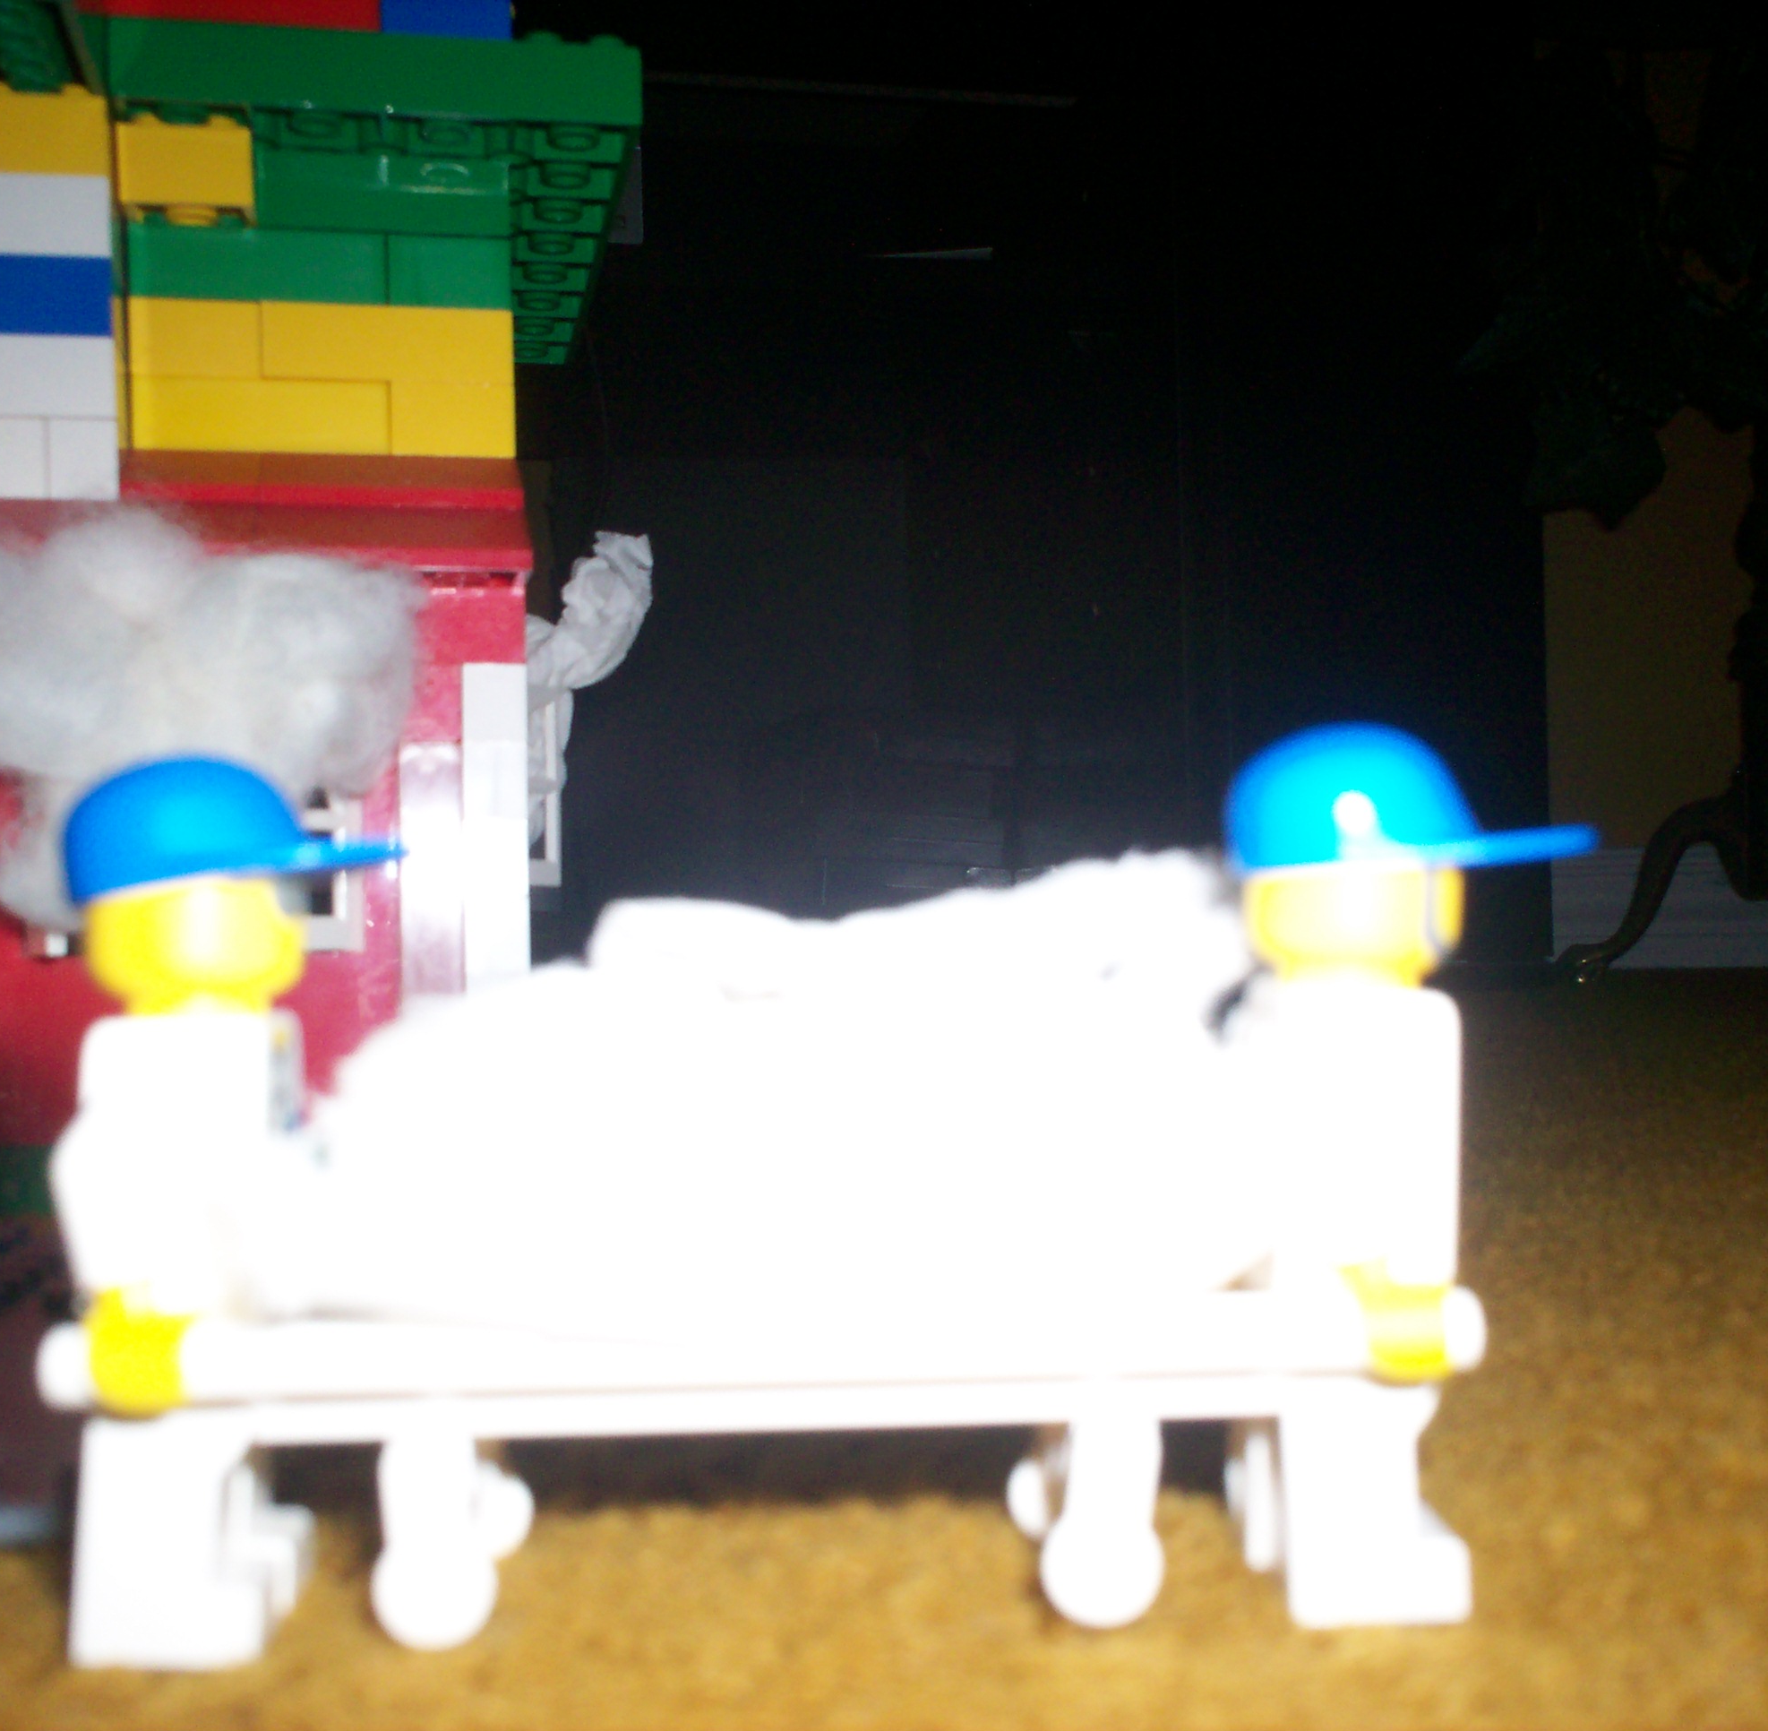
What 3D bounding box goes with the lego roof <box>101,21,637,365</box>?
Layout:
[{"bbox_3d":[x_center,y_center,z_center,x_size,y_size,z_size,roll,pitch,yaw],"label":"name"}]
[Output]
[{"bbox_3d":[-0.075,-0.096,0.357,0.064,0.011,0.128,-1,-2,-12],"label":"lego roof"}]

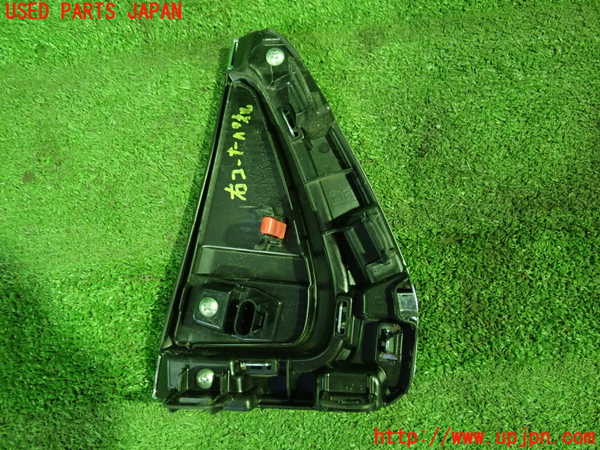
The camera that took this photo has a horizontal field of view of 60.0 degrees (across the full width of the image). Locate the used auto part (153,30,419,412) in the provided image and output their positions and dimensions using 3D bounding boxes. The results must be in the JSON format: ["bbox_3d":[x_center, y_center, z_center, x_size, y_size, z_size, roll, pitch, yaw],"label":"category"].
[{"bbox_3d":[-0.011,-0.015,0.452,0.219,0.055,0.337,0,79,0],"label":"used auto part"}]

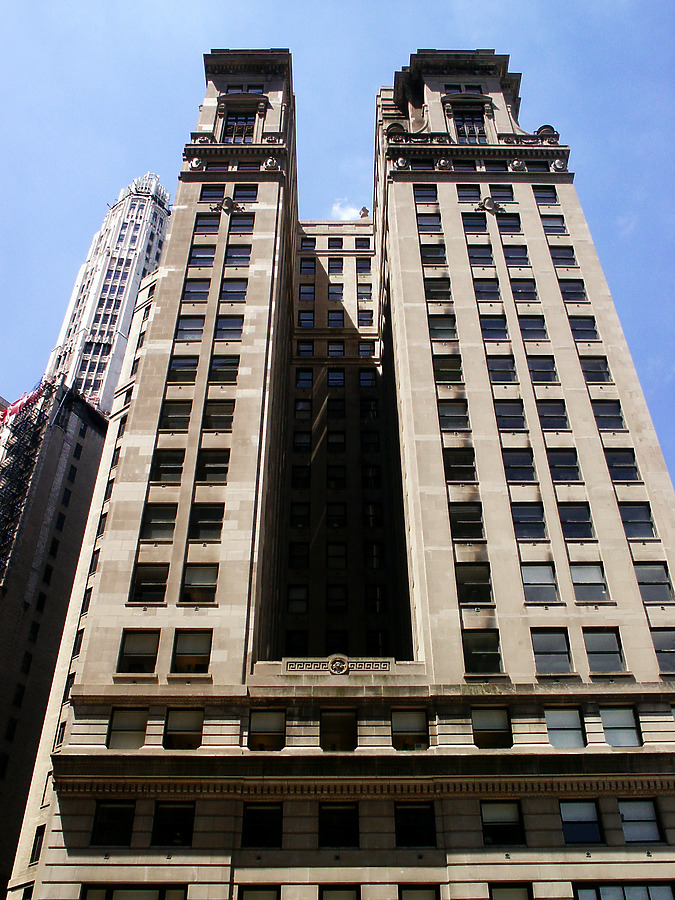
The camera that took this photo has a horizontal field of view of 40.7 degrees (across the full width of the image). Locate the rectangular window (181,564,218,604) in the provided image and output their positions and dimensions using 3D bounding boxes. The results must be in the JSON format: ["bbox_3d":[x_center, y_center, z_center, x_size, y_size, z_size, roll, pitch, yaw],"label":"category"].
[{"bbox_3d":[-6.269,6.125,41.627,1.621,2.201,0.200,0,-42,0],"label":"rectangular window"}]

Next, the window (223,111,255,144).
[{"bbox_3d":[-7.665,-24.969,70.455,2.090,4.610,0.320,0,-42,0],"label":"window"}]

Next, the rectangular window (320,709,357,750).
[{"bbox_3d":[0.053,11.138,36.211,1.478,1.833,0.200,0,-42,0],"label":"rectangular window"}]

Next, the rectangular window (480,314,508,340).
[{"bbox_3d":[9.247,-7.225,53.745,1.596,2.173,0.200,0,-42,0],"label":"rectangular window"}]

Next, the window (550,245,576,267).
[{"bbox_3d":[14.126,-11.992,56.697,1.533,2.080,0.200,0,-42,0],"label":"window"}]

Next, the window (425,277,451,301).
[{"bbox_3d":[6.061,-9.508,54.441,1.570,2.090,0.200,0,-42,0],"label":"window"}]

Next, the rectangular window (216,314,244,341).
[{"bbox_3d":[-6.435,-7.299,54.224,1.580,2.200,0.250,0,-42,0],"label":"rectangular window"}]

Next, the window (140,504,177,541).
[{"bbox_3d":[-8.167,3.346,41.874,1.530,2.125,0.250,0,-42,0],"label":"window"}]

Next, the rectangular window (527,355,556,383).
[{"bbox_3d":[11.303,-4.407,50.318,1.492,2.109,0.200,0,-42,0],"label":"rectangular window"}]

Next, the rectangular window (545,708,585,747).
[{"bbox_3d":[8.826,10.817,35.174,1.428,1.751,0.250,0,-42,0],"label":"rectangular window"}]

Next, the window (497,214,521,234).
[{"bbox_3d":[11.255,-14.776,59.637,1.492,2.109,0.200,0,-42,0],"label":"window"}]

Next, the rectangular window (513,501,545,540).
[{"bbox_3d":[9.285,3.422,44.180,1.596,2.170,0.200,0,-42,0],"label":"rectangular window"}]

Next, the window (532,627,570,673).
[{"bbox_3d":[9.354,8.764,39.776,1.580,2.200,0.250,0,-42,0],"label":"window"}]

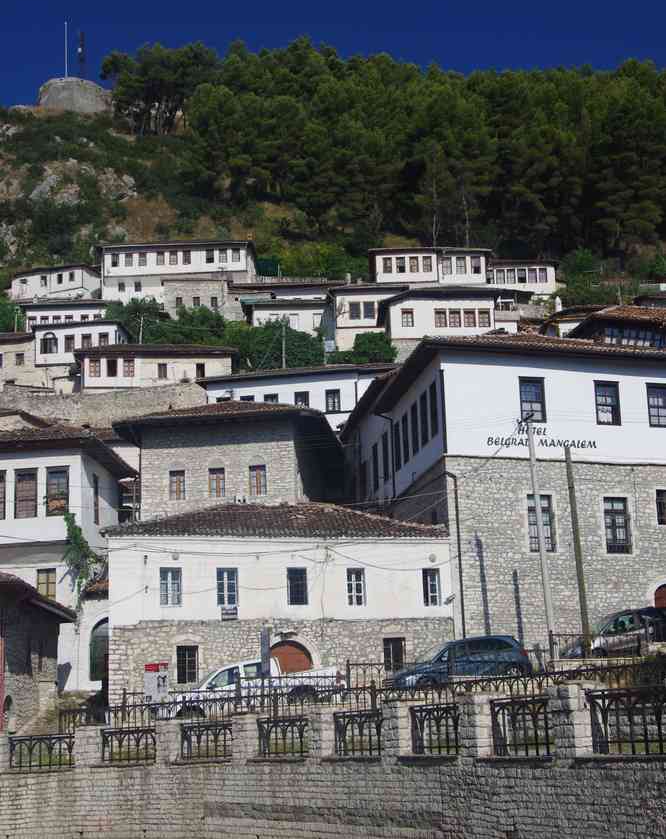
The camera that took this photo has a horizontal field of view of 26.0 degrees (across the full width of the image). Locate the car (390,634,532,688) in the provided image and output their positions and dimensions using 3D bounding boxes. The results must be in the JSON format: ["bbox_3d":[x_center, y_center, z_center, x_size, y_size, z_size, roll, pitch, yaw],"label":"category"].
[{"bbox_3d":[4.021,7.591,44.800,4.220,1.570,1.780,-4,-13,-11],"label":"car"}]

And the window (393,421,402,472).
[{"bbox_3d":[2.499,1.012,55.402,0.150,1.860,0.950,0,-13,-9],"label":"window"}]

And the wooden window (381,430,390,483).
[{"bbox_3d":[2.102,1.509,57.767,0.150,1.860,0.950,0,-13,-9],"label":"wooden window"}]

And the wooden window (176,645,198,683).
[{"bbox_3d":[-4.437,7.460,43.982,0.650,1.110,0.150,2,-13,-17],"label":"wooden window"}]

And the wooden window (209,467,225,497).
[{"bbox_3d":[-4.743,2.564,58.996,0.664,1.225,0.150,-3,-13,6],"label":"wooden window"}]

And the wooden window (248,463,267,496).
[{"bbox_3d":[-2.917,2.386,56.295,0.640,1.190,0.150,-4,-13,7],"label":"wooden window"}]

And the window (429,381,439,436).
[{"bbox_3d":[3.464,-0.347,49.659,0.150,1.860,0.950,0,-13,-9],"label":"window"}]

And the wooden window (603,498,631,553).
[{"bbox_3d":[9.821,3.654,49.846,0.920,1.960,0.150,3,-13,-19],"label":"wooden window"}]

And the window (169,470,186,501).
[{"bbox_3d":[-6.116,2.600,56.708,0.620,1.160,0.150,-4,-13,7],"label":"window"}]

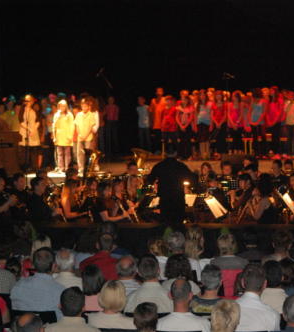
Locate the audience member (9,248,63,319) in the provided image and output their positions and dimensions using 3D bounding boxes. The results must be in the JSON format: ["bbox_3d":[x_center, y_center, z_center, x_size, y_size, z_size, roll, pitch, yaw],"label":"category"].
[{"bbox_3d":[-0.920,1.280,12.400,0.520,1.220,0.680,0,1,2],"label":"audience member"}]

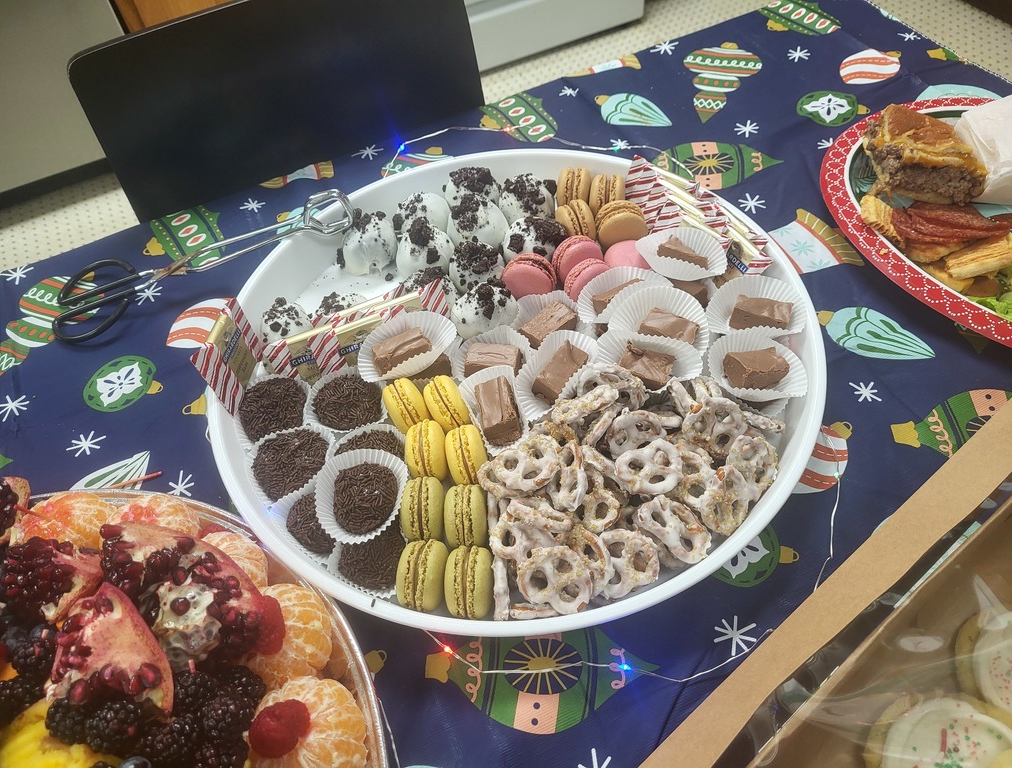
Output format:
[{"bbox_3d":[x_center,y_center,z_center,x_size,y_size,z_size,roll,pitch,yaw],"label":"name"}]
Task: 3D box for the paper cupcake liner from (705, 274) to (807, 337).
[{"bbox_3d":[0.168,-0.052,0.518,0.070,0.026,0.057,14,55,16],"label":"paper cupcake liner"}]

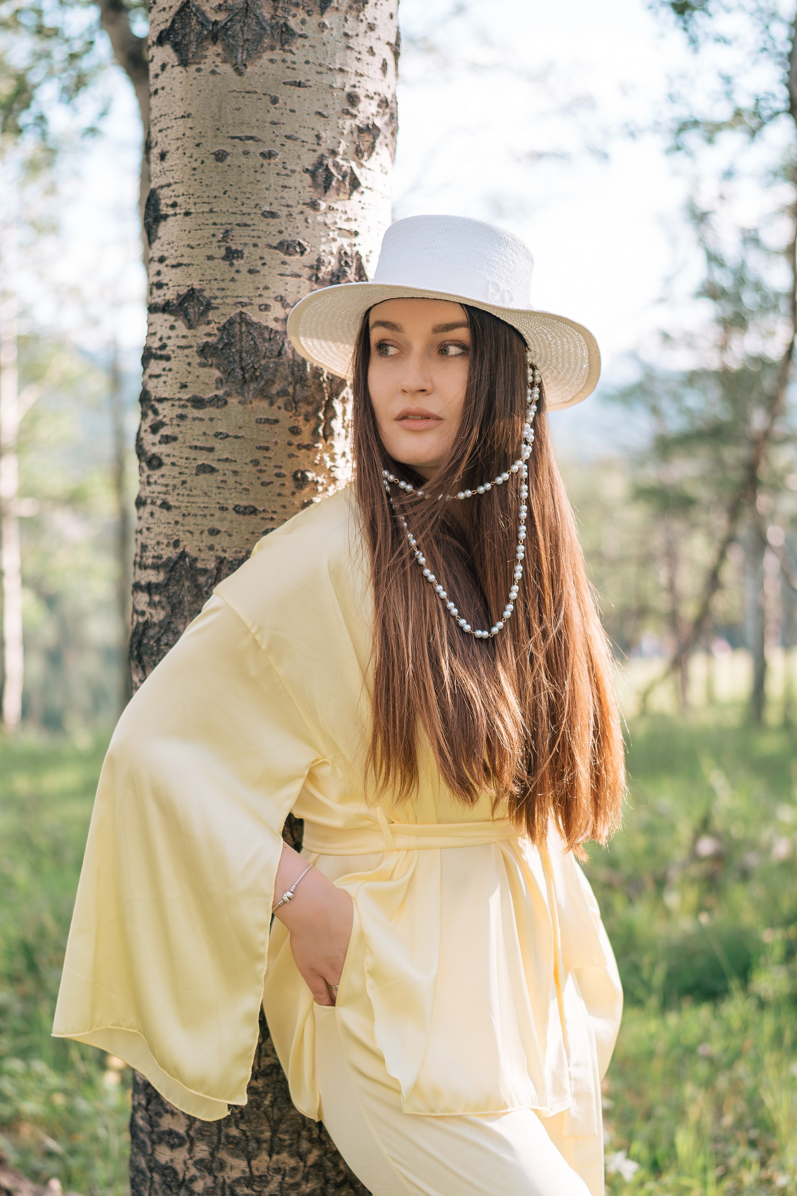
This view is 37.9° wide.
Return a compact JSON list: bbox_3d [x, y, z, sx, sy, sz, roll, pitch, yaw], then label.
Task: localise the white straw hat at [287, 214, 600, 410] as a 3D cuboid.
[{"bbox_3d":[0.057,-0.315,1.255,0.335,0.115,0.355,5,-10,20],"label":"white straw hat"}]

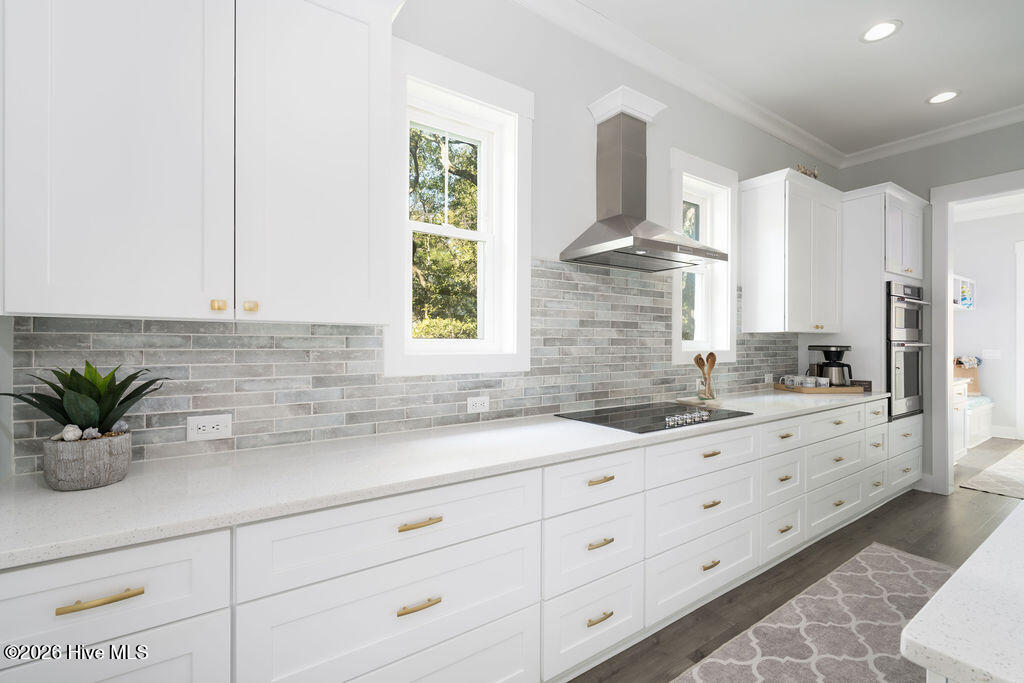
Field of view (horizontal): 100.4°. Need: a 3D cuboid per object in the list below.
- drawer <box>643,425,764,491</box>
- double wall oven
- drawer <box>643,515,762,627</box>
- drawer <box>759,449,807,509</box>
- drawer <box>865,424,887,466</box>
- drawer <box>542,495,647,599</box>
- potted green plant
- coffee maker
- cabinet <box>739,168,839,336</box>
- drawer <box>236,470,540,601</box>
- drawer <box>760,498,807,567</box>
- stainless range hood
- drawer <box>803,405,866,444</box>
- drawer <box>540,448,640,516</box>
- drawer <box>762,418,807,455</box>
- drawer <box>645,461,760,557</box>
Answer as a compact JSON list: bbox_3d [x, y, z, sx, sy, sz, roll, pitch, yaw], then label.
[{"bbox_3d":[0.815,0.536,2.236,0.919,0.176,0.520,0,0,-33],"label":"drawer"},{"bbox_3d":[3.010,0.070,3.651,0.755,1.046,0.620,0,0,-33],"label":"double wall oven"},{"bbox_3d":[0.812,1.035,2.166,0.886,0.282,0.430,0,0,-33],"label":"drawer"},{"bbox_3d":[1.417,0.769,2.621,0.510,0.290,0.520,0,0,-33],"label":"drawer"},{"bbox_3d":[2.587,0.769,3.369,0.439,0.290,0.520,0,0,-33],"label":"drawer"},{"bbox_3d":[0.194,0.769,1.857,0.536,0.290,0.550,0,0,-33],"label":"drawer"},{"bbox_3d":[-1.166,0.223,1.183,0.330,0.331,0.310,0,0,-33],"label":"potted green plant"},{"bbox_3d":[2.555,0.205,3.430,0.300,0.355,0.190,0,0,11],"label":"coffee maker"},{"bbox_3d":[2.241,-0.650,3.393,0.920,1.165,0.331,0,0,-33],"label":"cabinet"},{"bbox_3d":[-0.380,0.523,1.397,0.875,0.181,0.430,0,0,-33],"label":"drawer"},{"bbox_3d":[1.409,1.057,2.634,0.510,0.287,0.550,0,0,-33],"label":"drawer"},{"bbox_3d":[0.718,-0.835,2.308,0.747,0.810,0.506,0,0,-33],"label":"stainless range hood"},{"bbox_3d":[1.986,0.527,2.920,0.928,0.181,0.430,0,0,-33],"label":"drawer"},{"bbox_3d":[0.212,0.524,1.778,0.504,0.181,0.430,0,0,-33],"label":"drawer"},{"bbox_3d":[1.417,0.536,2.621,0.510,0.176,0.520,0,0,-33],"label":"drawer"},{"bbox_3d":[0.807,0.769,2.249,0.919,0.290,0.550,0,0,-33],"label":"drawer"}]

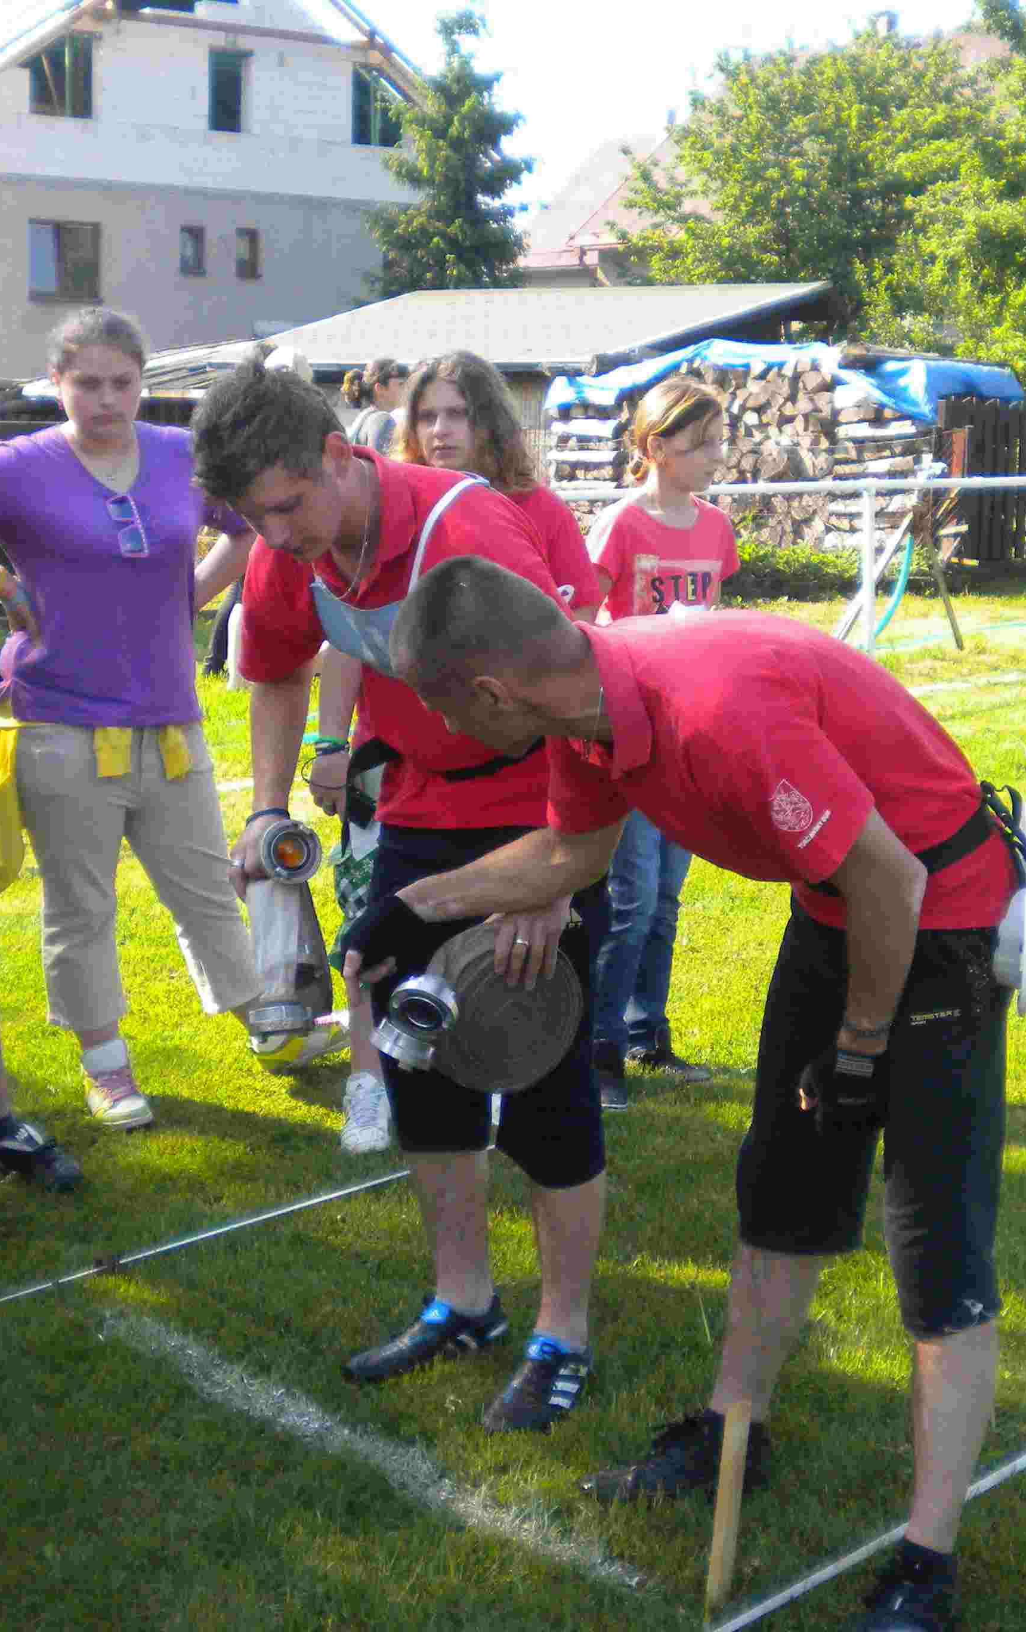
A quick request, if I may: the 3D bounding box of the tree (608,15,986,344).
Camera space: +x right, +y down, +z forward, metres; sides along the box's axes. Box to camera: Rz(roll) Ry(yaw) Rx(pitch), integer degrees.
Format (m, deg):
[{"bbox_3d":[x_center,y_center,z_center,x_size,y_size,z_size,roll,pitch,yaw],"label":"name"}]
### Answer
[{"bbox_3d":[3.284,-6.469,25.498,4.230,5.220,4.019,0,11,0],"label":"tree"}]

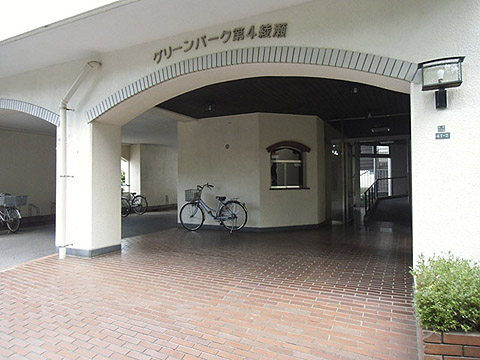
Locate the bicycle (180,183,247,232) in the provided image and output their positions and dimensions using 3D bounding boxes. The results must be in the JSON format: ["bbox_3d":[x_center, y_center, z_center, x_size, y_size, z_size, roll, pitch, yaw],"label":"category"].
[{"bbox_3d":[-0.627,0.656,7.683,1.760,1.110,0.560,-1,0,22],"label":"bicycle"}]

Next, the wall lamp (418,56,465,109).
[{"bbox_3d":[1.832,-0.870,3.029,0.362,0.414,0.230,-1,0,26],"label":"wall lamp"}]

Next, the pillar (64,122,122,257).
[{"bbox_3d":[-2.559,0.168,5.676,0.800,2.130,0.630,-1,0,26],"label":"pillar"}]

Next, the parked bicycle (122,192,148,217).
[{"bbox_3d":[-4.007,0.750,12.003,1.760,1.060,0.550,-1,0,26],"label":"parked bicycle"}]

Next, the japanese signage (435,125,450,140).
[{"bbox_3d":[1.904,-0.443,3.116,0.118,0.138,0.015,-1,0,26],"label":"japanese signage"}]

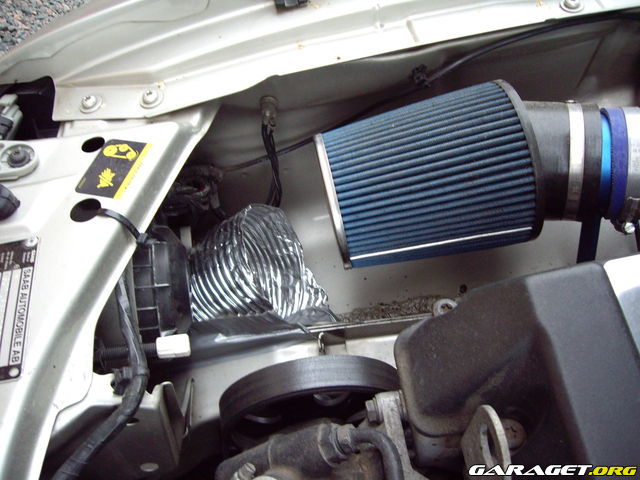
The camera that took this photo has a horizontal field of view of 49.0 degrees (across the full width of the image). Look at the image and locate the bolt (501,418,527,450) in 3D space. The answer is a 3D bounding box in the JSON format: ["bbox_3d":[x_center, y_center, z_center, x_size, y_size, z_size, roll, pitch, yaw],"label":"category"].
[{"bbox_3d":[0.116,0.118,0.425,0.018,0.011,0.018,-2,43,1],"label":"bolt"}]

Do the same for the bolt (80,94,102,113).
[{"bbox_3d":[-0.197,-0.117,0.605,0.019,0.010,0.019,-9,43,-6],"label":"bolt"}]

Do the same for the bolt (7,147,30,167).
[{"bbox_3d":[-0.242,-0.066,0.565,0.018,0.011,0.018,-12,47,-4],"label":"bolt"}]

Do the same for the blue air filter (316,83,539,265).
[{"bbox_3d":[0.082,-0.047,0.568,0.152,0.133,0.133,-13,44,-2],"label":"blue air filter"}]

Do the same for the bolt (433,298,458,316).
[{"bbox_3d":[0.105,0.058,0.585,0.021,0.009,0.021,-9,43,-6],"label":"bolt"}]

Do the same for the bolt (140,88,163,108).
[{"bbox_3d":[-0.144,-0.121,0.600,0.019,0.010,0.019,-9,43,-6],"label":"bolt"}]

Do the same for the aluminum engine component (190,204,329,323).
[{"bbox_3d":[-0.055,0.021,0.625,0.120,0.090,0.088,-9,43,-6],"label":"aluminum engine component"}]

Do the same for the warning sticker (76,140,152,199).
[{"bbox_3d":[-0.165,-0.058,0.566,0.041,0.001,0.065,6,49,13],"label":"warning sticker"}]

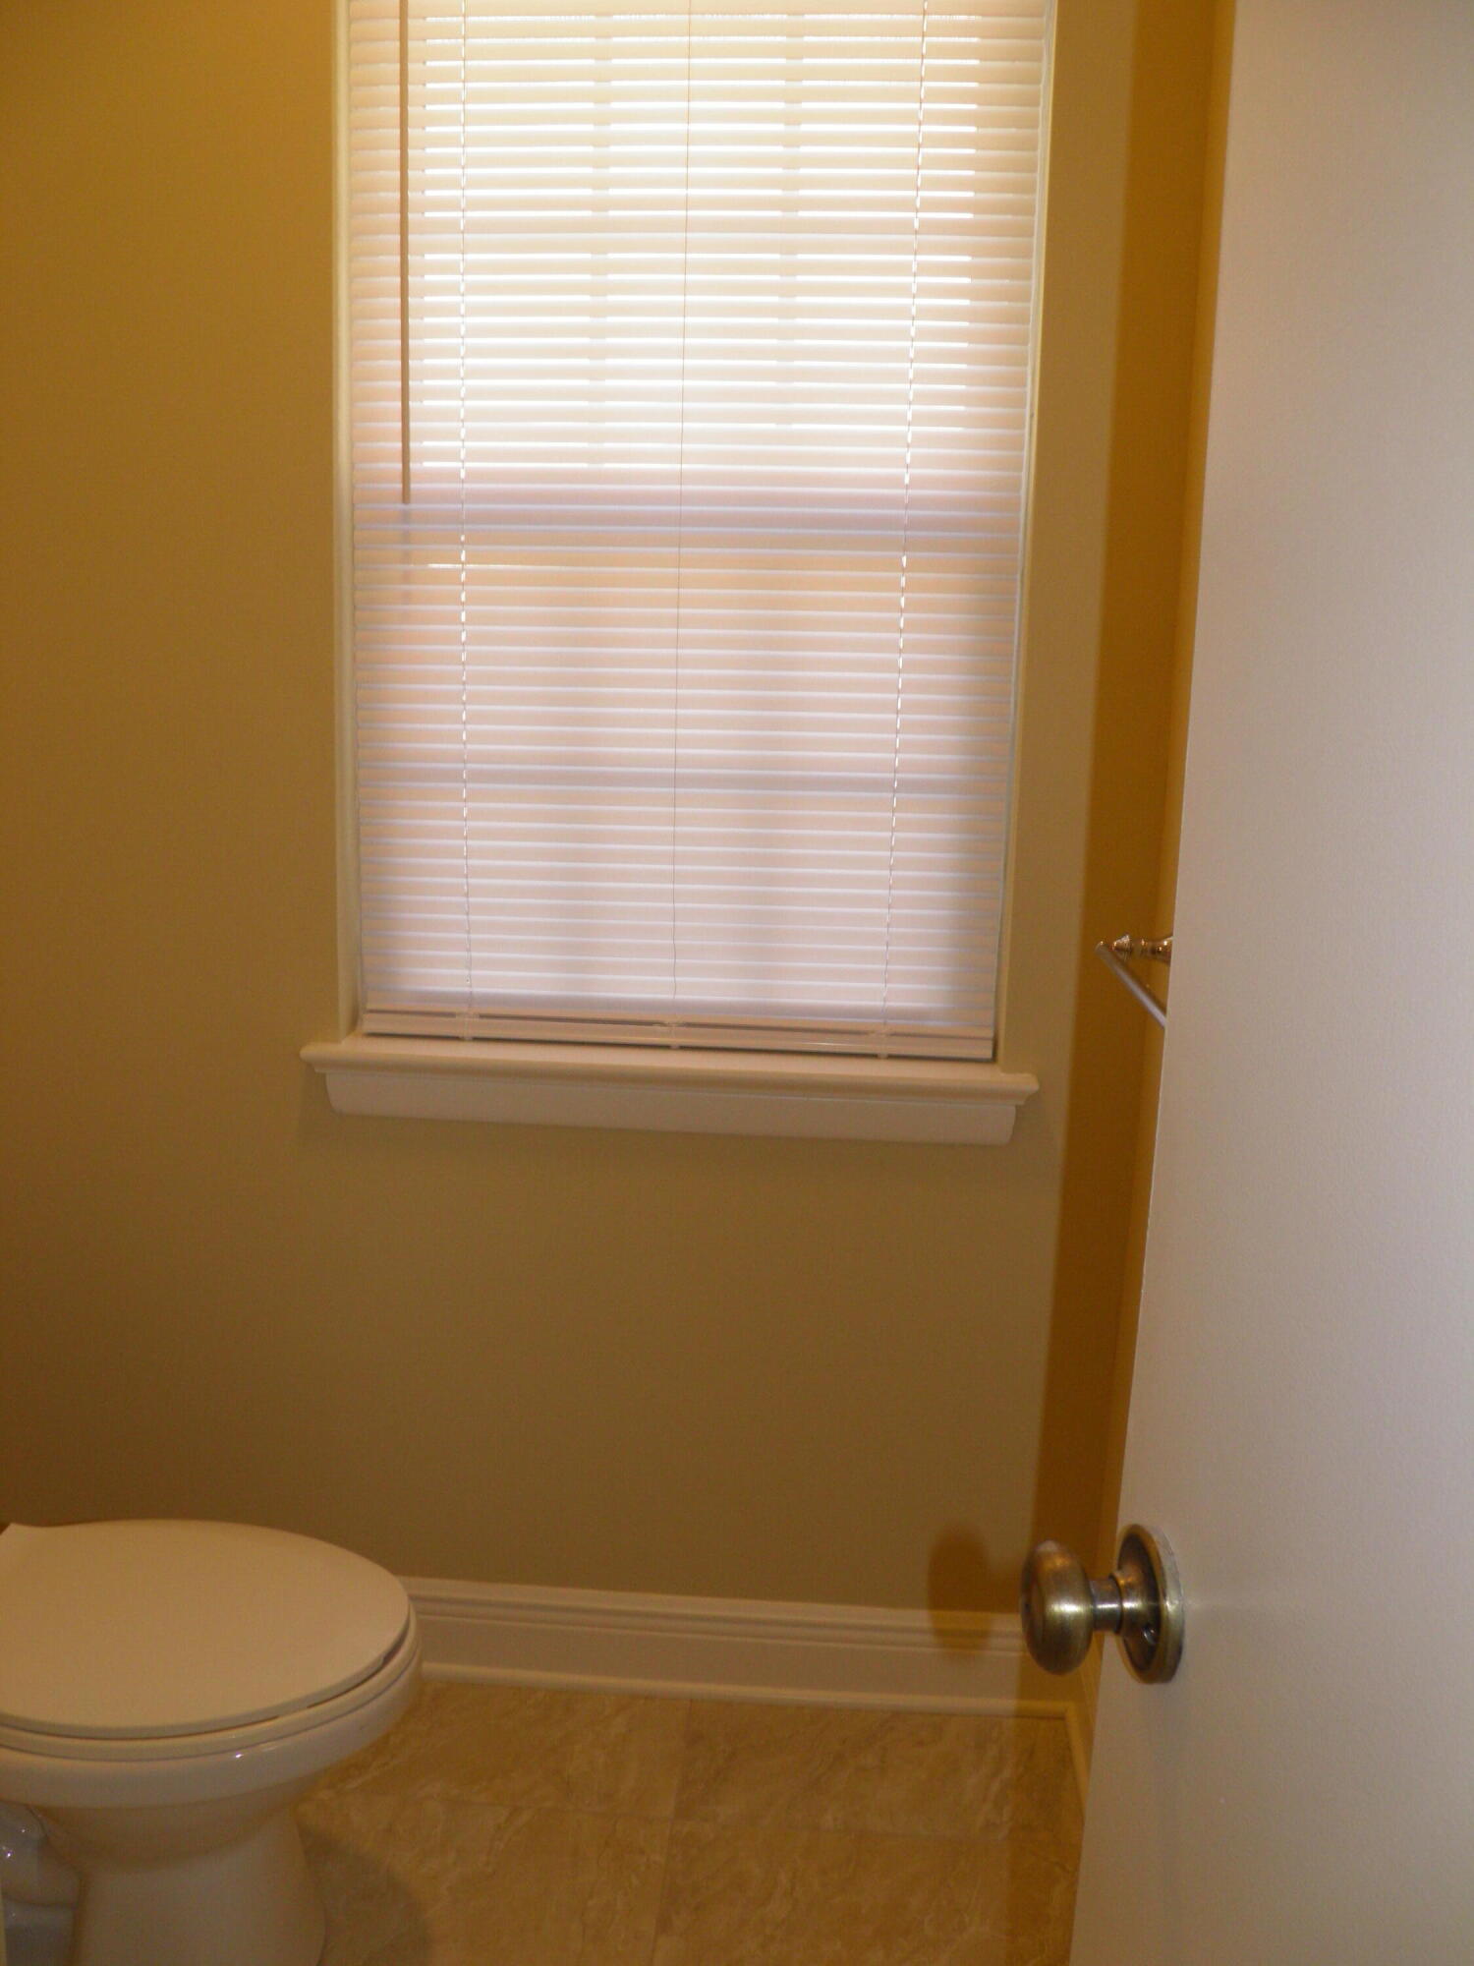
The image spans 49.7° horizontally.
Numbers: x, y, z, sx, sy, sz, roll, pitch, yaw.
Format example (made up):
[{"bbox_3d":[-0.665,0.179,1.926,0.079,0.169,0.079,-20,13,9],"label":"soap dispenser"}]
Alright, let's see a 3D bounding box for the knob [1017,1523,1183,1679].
[{"bbox_3d":[0.158,0.272,0.695,0.058,0.066,0.066,0,11,-7],"label":"knob"}]

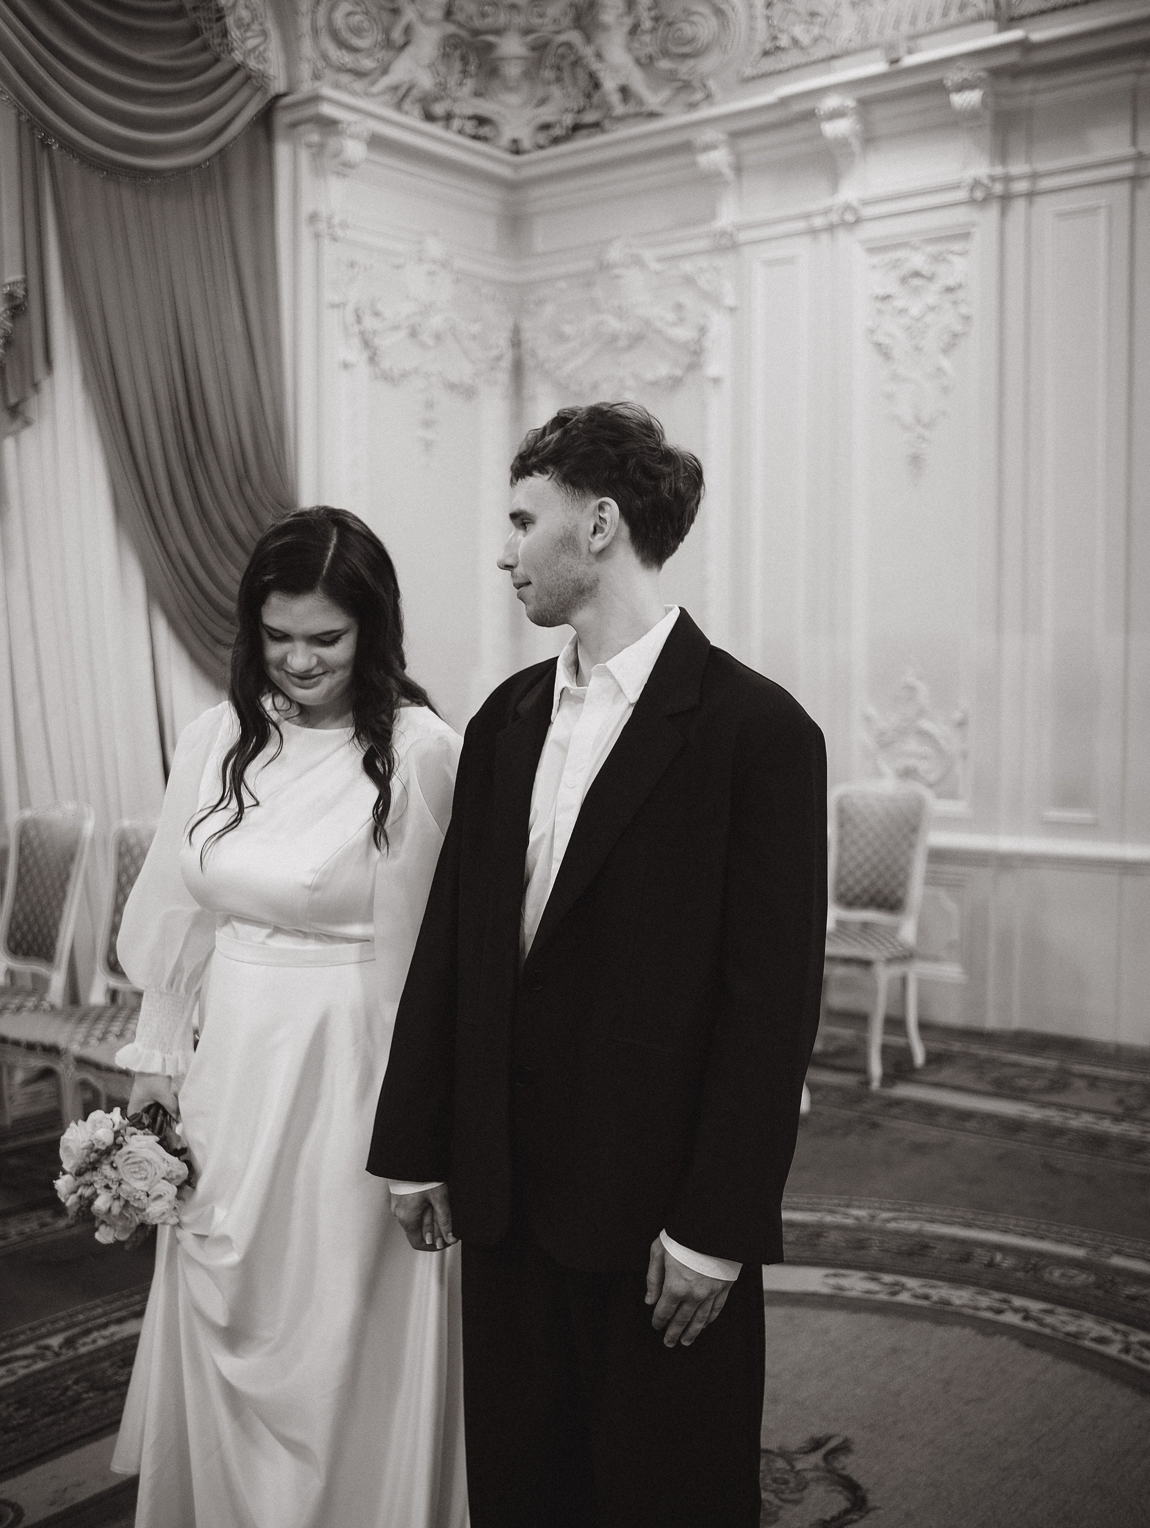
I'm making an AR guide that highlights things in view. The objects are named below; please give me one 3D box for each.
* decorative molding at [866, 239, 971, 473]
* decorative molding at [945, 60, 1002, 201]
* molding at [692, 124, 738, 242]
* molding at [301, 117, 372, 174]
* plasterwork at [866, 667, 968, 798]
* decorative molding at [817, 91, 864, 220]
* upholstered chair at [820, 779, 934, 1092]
[{"bbox_3d":[1.298,-1.529,6.368,0.429,0.878,0.089,3,5,37],"label":"decorative molding"},{"bbox_3d":[1.460,-2.297,6.126,0.183,0.469,0.188,3,5,37],"label":"decorative molding"},{"bbox_3d":[0.600,-2.323,6.768,0.187,0.424,0.188,3,5,37],"label":"molding"},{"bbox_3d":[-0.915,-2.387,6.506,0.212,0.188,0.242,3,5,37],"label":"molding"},{"bbox_3d":[1.309,-0.111,6.467,0.429,0.503,0.089,3,5,37],"label":"plasterwork"},{"bbox_3d":[1.043,-2.316,6.437,0.178,0.469,0.188,3,5,37],"label":"decorative molding"},{"bbox_3d":[0.955,0.572,5.863,0.454,1.026,0.484,3,5,37],"label":"upholstered chair"}]

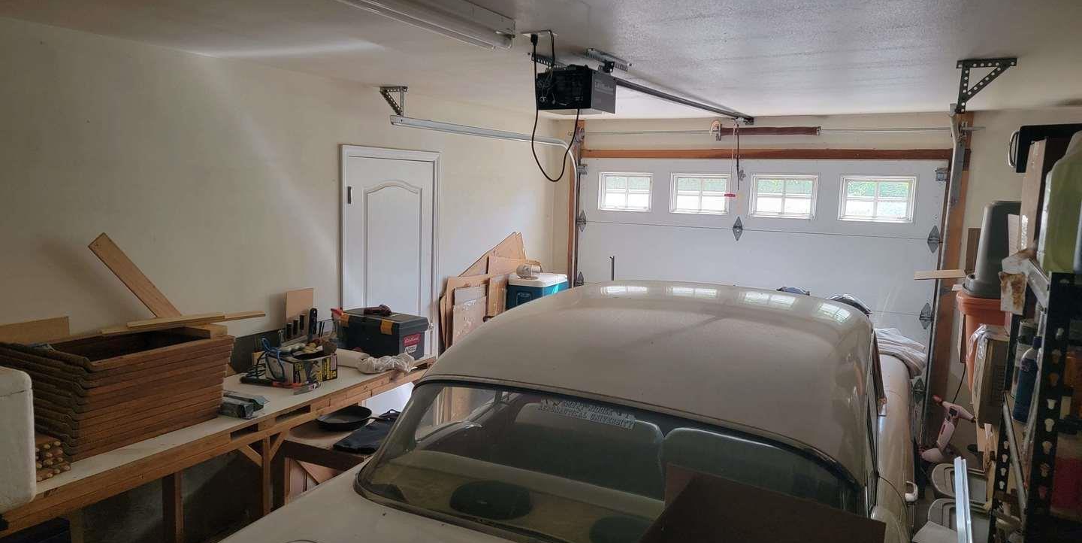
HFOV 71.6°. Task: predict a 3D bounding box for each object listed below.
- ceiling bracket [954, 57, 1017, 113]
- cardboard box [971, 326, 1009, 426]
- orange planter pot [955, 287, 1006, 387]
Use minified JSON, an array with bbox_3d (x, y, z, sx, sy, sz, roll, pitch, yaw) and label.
[{"bbox_3d":[1.792,-0.747,3.034,0.207,0.210,0.035,5,8,28],"label":"ceiling bracket"},{"bbox_3d":[1.728,0.389,2.862,0.080,0.320,0.380,5,8,28],"label":"cardboard box"},{"bbox_3d":[2.170,0.328,3.678,0.245,0.440,0.290,5,8,28],"label":"orange planter pot"}]

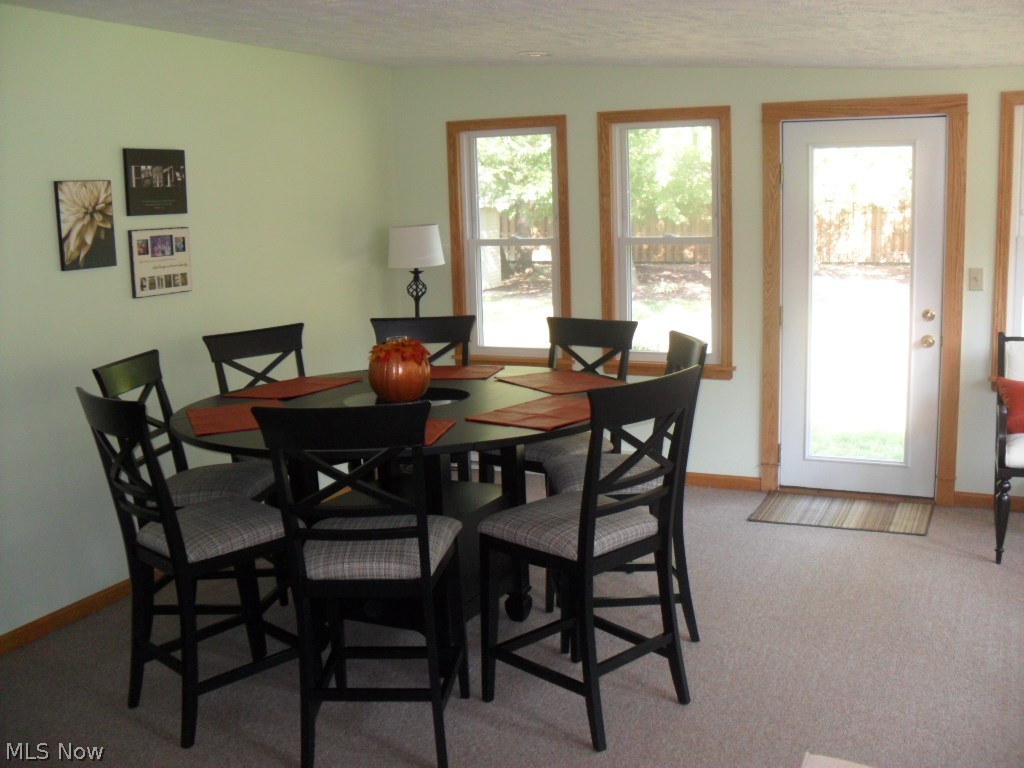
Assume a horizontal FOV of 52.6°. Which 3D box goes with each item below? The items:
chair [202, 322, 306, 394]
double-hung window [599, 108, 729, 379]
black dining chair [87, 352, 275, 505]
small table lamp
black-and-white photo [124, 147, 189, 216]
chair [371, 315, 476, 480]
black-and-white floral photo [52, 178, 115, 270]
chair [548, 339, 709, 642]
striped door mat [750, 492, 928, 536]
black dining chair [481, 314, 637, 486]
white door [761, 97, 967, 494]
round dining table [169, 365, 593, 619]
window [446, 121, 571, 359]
[{"bbox_3d":[-1.006,0.327,4.716,0.505,1.115,0.605,-10,12,-40],"label":"chair"},{"bbox_3d":[0.889,-0.802,5.960,0.800,1.510,0.110,3,10,25],"label":"double-hung window"},{"bbox_3d":[-1.240,0.435,4.118,0.605,1.115,0.505,-1,10,7],"label":"black dining chair"},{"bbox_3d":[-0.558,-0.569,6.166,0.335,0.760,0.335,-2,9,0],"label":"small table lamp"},{"bbox_3d":[-1.595,-0.906,4.651,0.025,0.284,0.357,2,10,24],"label":"black-and-white photo"},{"bbox_3d":[-0.408,0.270,4.876,0.500,1.100,0.550,-2,9,-1],"label":"chair"},{"bbox_3d":[-1.763,-0.657,4.295,0.025,0.357,0.277,2,10,24],"label":"black-and-white floral photo"},{"bbox_3d":[0.439,0.397,3.983,0.605,1.115,0.505,-3,10,-6],"label":"chair"},{"bbox_3d":[1.740,0.668,5.431,0.885,0.012,0.615,3,10,25],"label":"striped door mat"},{"bbox_3d":[0.211,0.305,4.584,0.505,1.115,0.605,6,13,42],"label":"black dining chair"},{"bbox_3d":[1.873,-0.434,5.566,1.040,2.130,0.100,3,10,25],"label":"white door"},{"bbox_3d":[-0.376,0.514,3.931,1.740,0.914,1.740,-2,9,0],"label":"round dining table"},{"bbox_3d":[-0.016,-0.833,6.286,0.800,1.510,0.070,2,10,24],"label":"window"}]

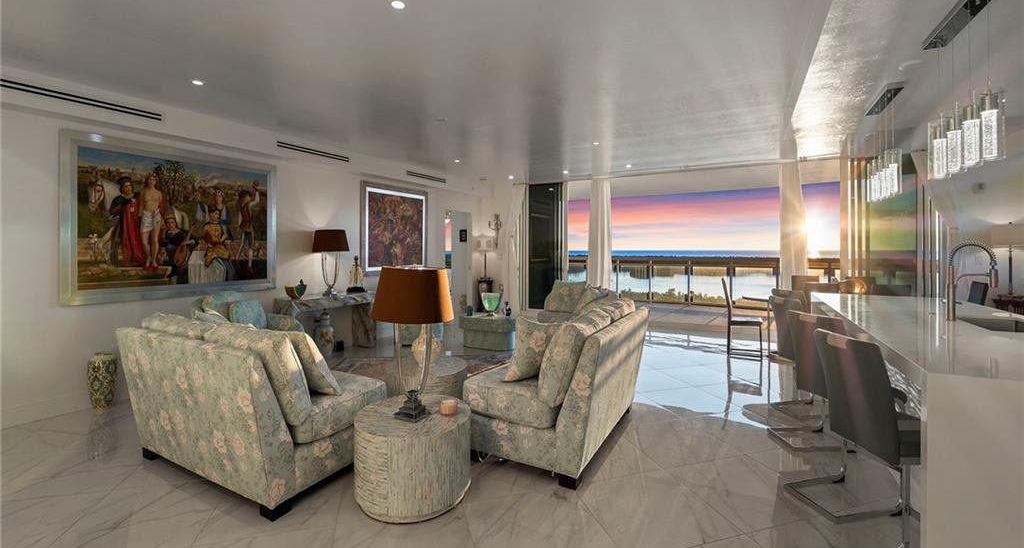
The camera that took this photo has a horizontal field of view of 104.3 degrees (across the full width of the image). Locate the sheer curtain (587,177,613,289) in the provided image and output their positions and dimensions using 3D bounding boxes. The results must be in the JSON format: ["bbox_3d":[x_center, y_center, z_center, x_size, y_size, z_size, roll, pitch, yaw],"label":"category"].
[{"bbox_3d":[1.534,-0.394,6.969,0.460,2.600,0.170,2,4,29],"label":"sheer curtain"}]

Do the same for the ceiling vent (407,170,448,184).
[{"bbox_3d":[-1.409,-1.616,6.647,0.040,0.080,0.960,2,4,29],"label":"ceiling vent"}]

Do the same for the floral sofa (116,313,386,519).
[{"bbox_3d":[-1.614,0.735,2.552,1.380,0.890,0.860,2,4,29],"label":"floral sofa"}]

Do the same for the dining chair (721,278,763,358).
[{"bbox_3d":[3.165,0.546,5.450,0.490,1.020,0.440,1,2,30],"label":"dining chair"}]

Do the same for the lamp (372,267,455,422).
[{"bbox_3d":[-0.556,0.379,2.248,0.480,0.830,0.410,1,2,30],"label":"lamp"}]

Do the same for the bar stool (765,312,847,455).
[{"bbox_3d":[1.840,0.729,2.240,0.480,1.000,0.380,0,2,-12],"label":"bar stool"}]

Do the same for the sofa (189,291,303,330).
[{"bbox_3d":[-2.630,0.673,4.020,0.870,0.920,0.860,1,2,30],"label":"sofa"}]

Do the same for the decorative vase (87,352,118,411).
[{"bbox_3d":[-3.538,0.925,3.434,0.180,0.480,0.180,1,2,30],"label":"decorative vase"}]

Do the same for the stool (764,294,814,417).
[{"bbox_3d":[2.128,0.673,2.827,0.500,0.990,0.380,0,4,-4],"label":"stool"}]

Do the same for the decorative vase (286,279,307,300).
[{"bbox_3d":[-2.544,0.180,4.720,0.150,0.235,0.235,2,4,29],"label":"decorative vase"}]

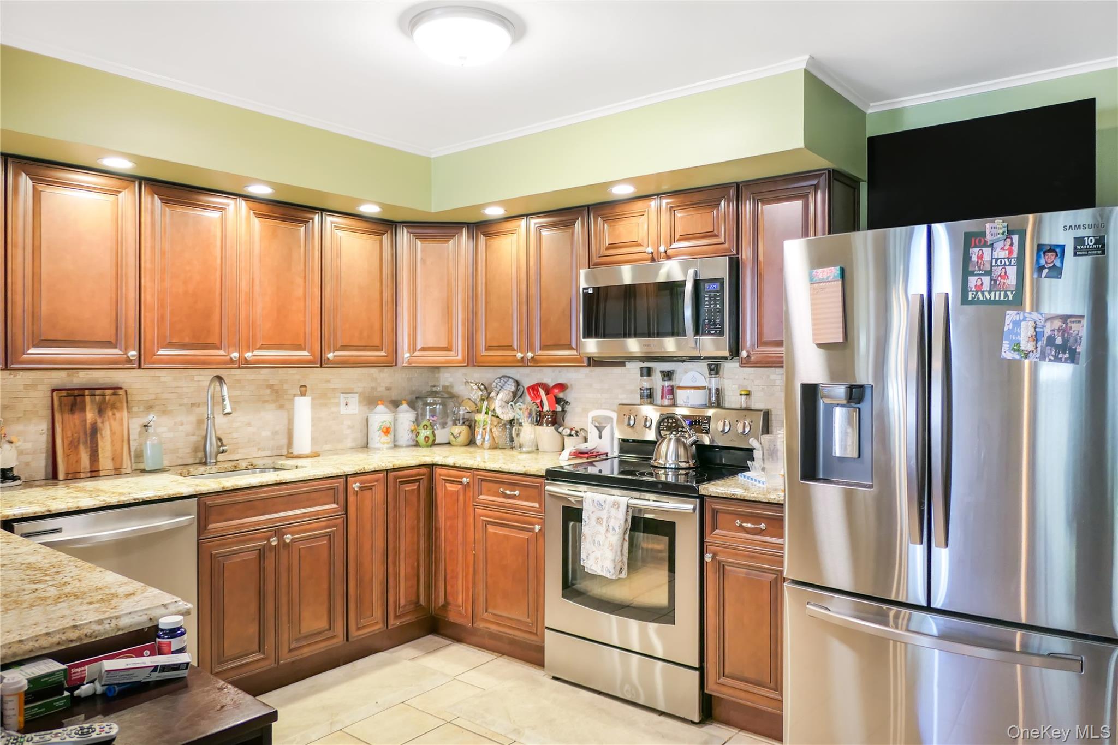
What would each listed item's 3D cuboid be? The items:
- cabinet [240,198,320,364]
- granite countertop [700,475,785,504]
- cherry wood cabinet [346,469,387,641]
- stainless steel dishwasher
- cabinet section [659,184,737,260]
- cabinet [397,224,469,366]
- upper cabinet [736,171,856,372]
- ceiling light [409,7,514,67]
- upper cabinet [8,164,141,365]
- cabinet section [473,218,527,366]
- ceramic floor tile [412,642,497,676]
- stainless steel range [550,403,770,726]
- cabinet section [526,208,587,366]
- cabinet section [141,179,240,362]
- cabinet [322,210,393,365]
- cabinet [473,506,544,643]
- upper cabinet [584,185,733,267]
[{"bbox_3d":[-1.423,-0.404,3.589,0.323,0.766,0.410,0,1,40],"label":"cabinet"},{"bbox_3d":[0.896,0.474,3.016,0.411,0.036,0.630,0,1,39],"label":"granite countertop"},{"bbox_3d":[-1.134,0.851,3.670,0.606,0.759,0.220,0,1,40],"label":"cherry wood cabinet"},{"bbox_3d":[-1.815,0.920,2.838,0.636,0.864,0.594,0,1,40],"label":"stainless steel dishwasher"},{"bbox_3d":[0.696,-0.641,3.324,0.370,0.299,0.323,0,1,38],"label":"cabinet section"},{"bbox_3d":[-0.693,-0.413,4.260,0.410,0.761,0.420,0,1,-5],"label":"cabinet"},{"bbox_3d":[0.999,-0.406,3.108,0.373,0.761,0.343,0,1,39],"label":"upper cabinet"},{"bbox_3d":[-0.303,-1.018,2.341,0.329,0.116,0.329,0,1,0],"label":"ceiling light"},{"bbox_3d":[-1.969,-0.398,2.950,0.343,0.761,0.440,0,1,39],"label":"upper cabinet"},{"bbox_3d":[-0.215,-0.415,4.042,0.378,0.762,0.320,0,1,37],"label":"cabinet section"},{"bbox_3d":[-0.495,1.372,3.555,0.304,0.010,0.302,0,1,39],"label":"ceramic floor tile"},{"bbox_3d":[0.421,0.769,3.307,0.764,1.185,0.671,0,1,38],"label":"stainless steel range"},{"bbox_3d":[0.088,-0.414,3.812,0.380,0.762,0.320,0,1,37],"label":"cabinet section"},{"bbox_3d":[-1.680,-0.400,3.264,0.320,0.759,0.414,0,1,37],"label":"cabinet section"},{"bbox_3d":[-1.143,-0.408,3.922,0.323,0.766,0.442,0,1,40],"label":"cabinet"},{"bbox_3d":[-0.061,0.963,3.816,0.463,0.598,0.589,0,1,39],"label":"cabinet"},{"bbox_3d":[0.553,-0.642,3.463,0.768,0.293,0.343,0,1,39],"label":"upper cabinet"}]

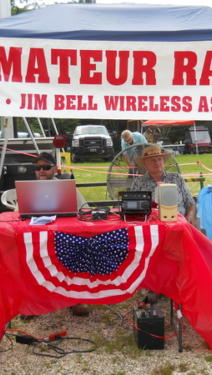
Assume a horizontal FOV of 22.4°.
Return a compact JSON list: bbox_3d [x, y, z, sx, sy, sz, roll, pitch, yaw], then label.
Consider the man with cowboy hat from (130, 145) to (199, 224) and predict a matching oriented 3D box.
[{"bbox_3d":[0.450,0.256,4.258,0.570,1.190,0.800,-1,7,-6],"label":"man with cowboy hat"}]

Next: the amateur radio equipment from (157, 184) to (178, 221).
[{"bbox_3d":[0.394,0.089,3.413,0.110,0.226,0.125,0,7,0],"label":"amateur radio equipment"}]

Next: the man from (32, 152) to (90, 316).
[{"bbox_3d":[-0.380,0.287,4.211,0.550,1.140,0.820,0,7,-3],"label":"man"}]

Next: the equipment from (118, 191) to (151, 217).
[{"bbox_3d":[0.197,0.105,3.475,0.190,0.160,0.220,0,7,-2],"label":"equipment"}]

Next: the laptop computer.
[{"bbox_3d":[-0.395,0.065,3.591,0.378,0.235,0.330,-1,7,-8],"label":"laptop computer"}]

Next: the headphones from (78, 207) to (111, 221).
[{"bbox_3d":[-0.075,0.159,3.492,0.200,0.070,0.170,0,7,0],"label":"headphones"}]

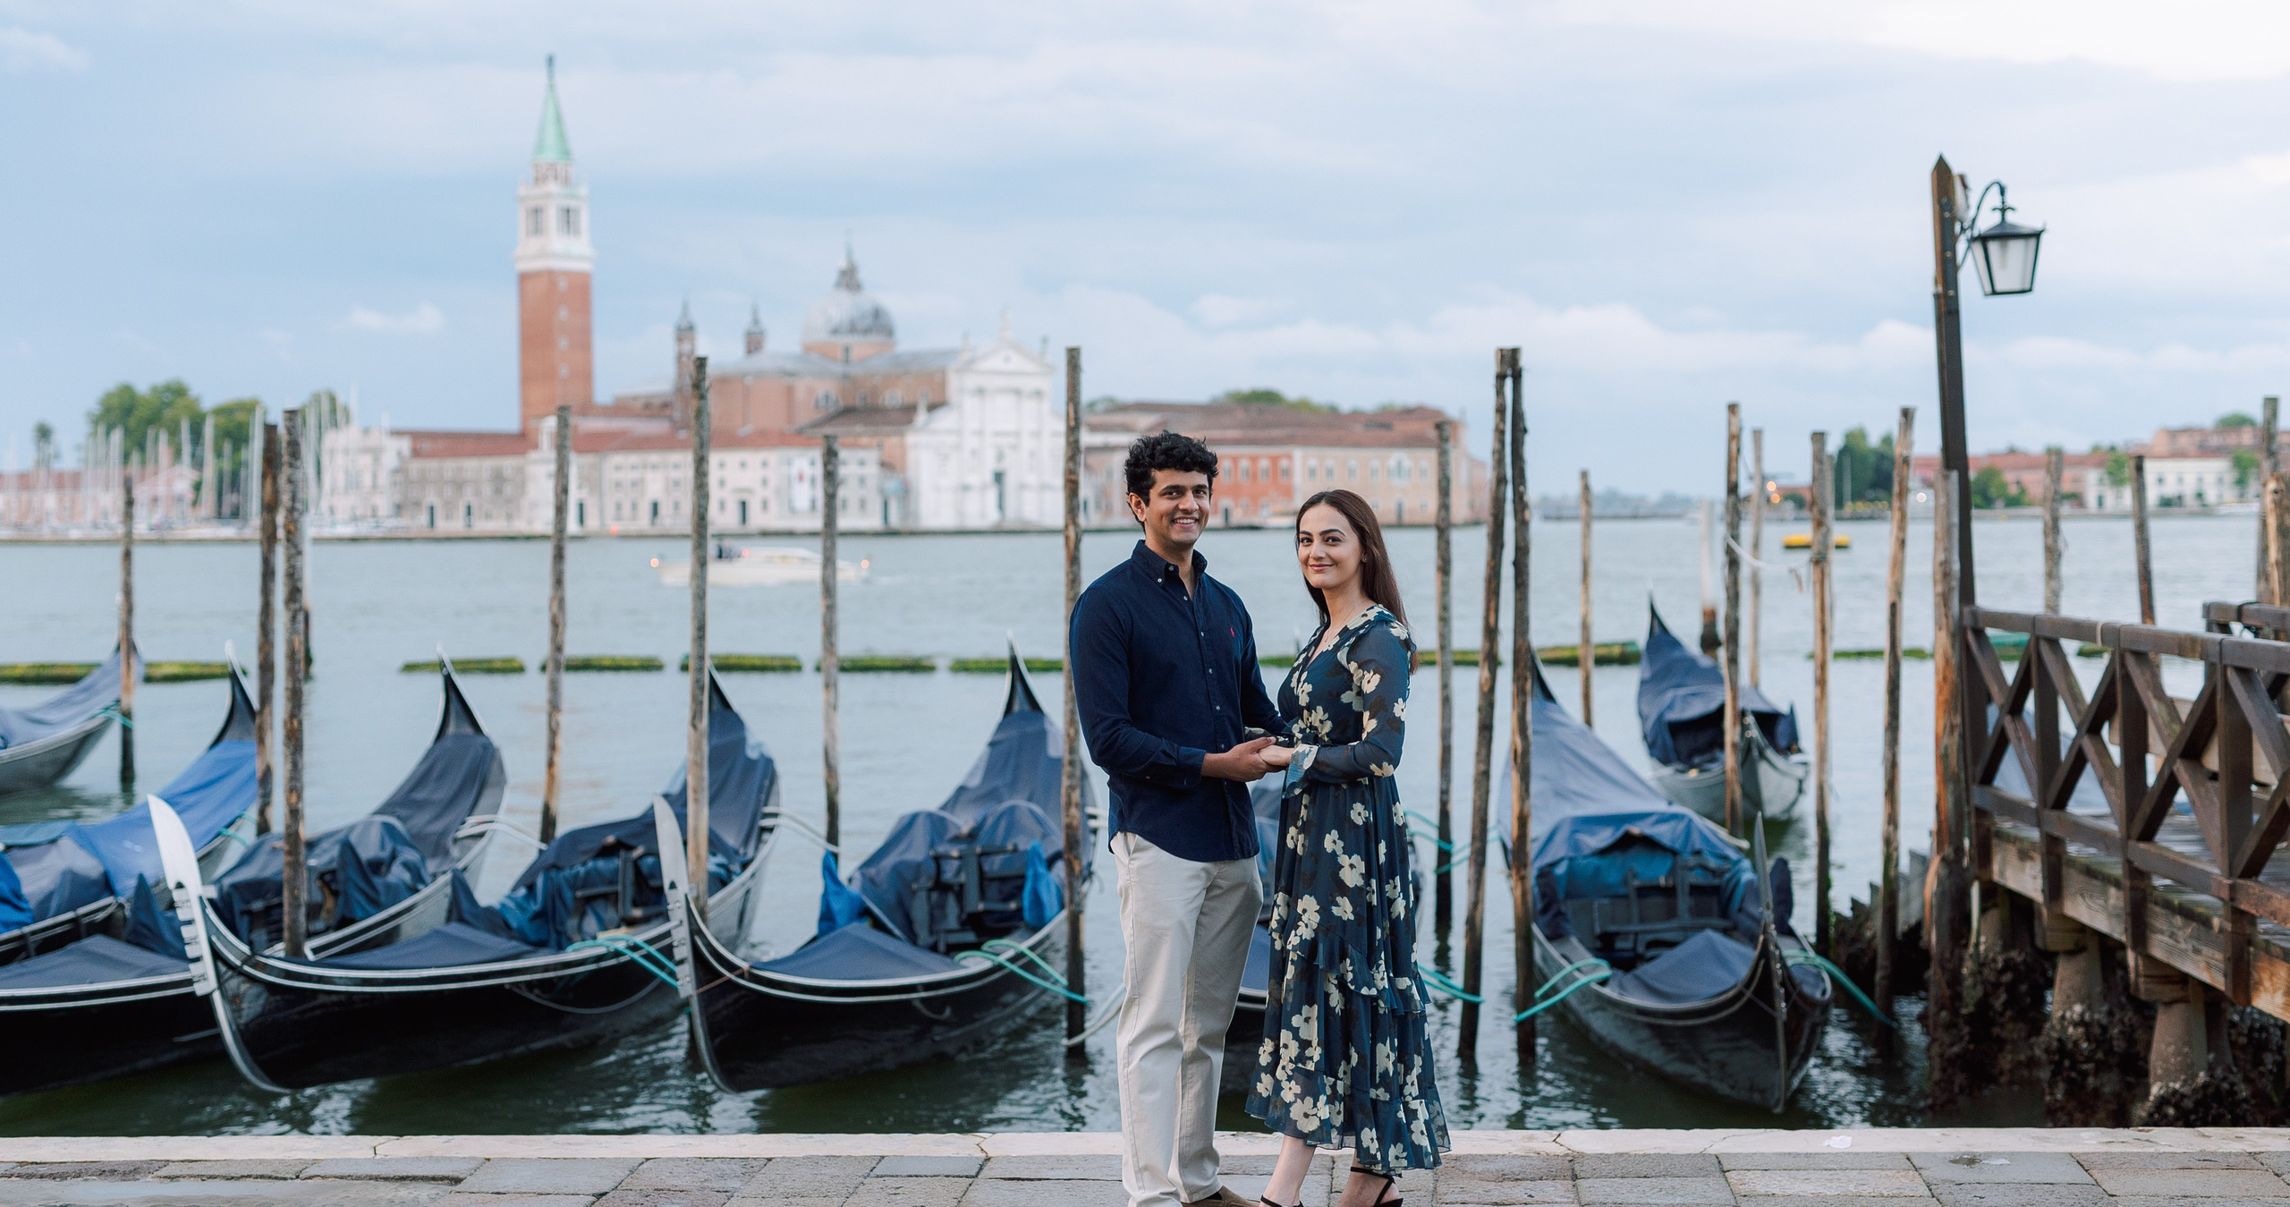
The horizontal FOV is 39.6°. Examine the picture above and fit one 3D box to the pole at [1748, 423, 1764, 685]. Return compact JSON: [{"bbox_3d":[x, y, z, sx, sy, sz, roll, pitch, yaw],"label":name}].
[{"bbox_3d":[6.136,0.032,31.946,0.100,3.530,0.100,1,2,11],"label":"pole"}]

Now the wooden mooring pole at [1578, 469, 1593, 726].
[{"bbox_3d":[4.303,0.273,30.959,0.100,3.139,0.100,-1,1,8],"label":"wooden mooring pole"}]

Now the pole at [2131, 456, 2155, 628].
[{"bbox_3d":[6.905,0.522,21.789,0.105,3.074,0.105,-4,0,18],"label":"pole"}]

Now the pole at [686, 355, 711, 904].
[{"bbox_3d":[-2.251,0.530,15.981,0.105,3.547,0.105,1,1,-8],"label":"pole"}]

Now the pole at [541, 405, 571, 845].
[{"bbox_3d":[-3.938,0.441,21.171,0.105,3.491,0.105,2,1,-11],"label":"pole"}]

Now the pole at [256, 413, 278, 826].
[{"bbox_3d":[-5.870,0.446,21.256,0.105,3.317,0.105,1,2,0],"label":"pole"}]

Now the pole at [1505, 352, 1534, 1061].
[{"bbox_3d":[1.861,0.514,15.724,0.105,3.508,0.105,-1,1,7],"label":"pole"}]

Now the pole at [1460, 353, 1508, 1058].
[{"bbox_3d":[1.631,0.492,15.251,0.110,3.427,0.110,2,2,0],"label":"pole"}]

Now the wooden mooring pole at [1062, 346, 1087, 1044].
[{"bbox_3d":[-0.347,0.471,15.702,0.100,3.472,0.100,0,2,0],"label":"wooden mooring pole"}]

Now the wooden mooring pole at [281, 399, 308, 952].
[{"bbox_3d":[-4.272,0.630,15.958,0.100,3.204,0.100,0,2,0],"label":"wooden mooring pole"}]

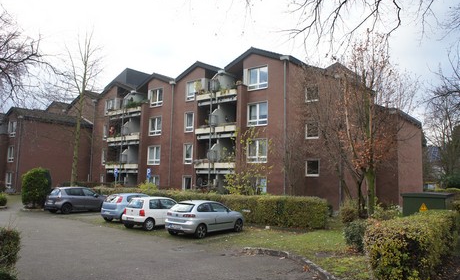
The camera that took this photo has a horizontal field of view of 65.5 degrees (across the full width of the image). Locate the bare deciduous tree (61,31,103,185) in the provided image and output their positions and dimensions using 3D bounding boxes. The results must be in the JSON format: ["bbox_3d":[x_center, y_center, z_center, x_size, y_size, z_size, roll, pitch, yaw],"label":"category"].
[{"bbox_3d":[-12.911,-2.108,31.121,3.300,15.000,3.300,-3,-7,38],"label":"bare deciduous tree"}]

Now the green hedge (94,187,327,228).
[{"bbox_3d":[-3.028,3.969,22.317,18.000,1.420,1.250,-3,-7,37],"label":"green hedge"}]

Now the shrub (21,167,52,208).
[{"bbox_3d":[-13.670,3.457,25.259,2.050,2.750,2.050,-3,-7,38],"label":"shrub"}]

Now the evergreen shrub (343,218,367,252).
[{"bbox_3d":[4.258,3.204,12.056,0.950,1.000,0.950,-3,-7,38],"label":"evergreen shrub"}]

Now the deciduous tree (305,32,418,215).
[{"bbox_3d":[8.772,-1.049,23.324,7.000,12.100,6.800,-3,-7,39],"label":"deciduous tree"}]

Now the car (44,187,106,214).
[{"bbox_3d":[-10.461,4.063,24.805,1.840,1.640,4.340,-3,-7,38],"label":"car"}]

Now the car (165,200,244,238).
[{"bbox_3d":[-0.942,3.344,15.821,1.700,1.440,3.950,-3,-7,38],"label":"car"}]

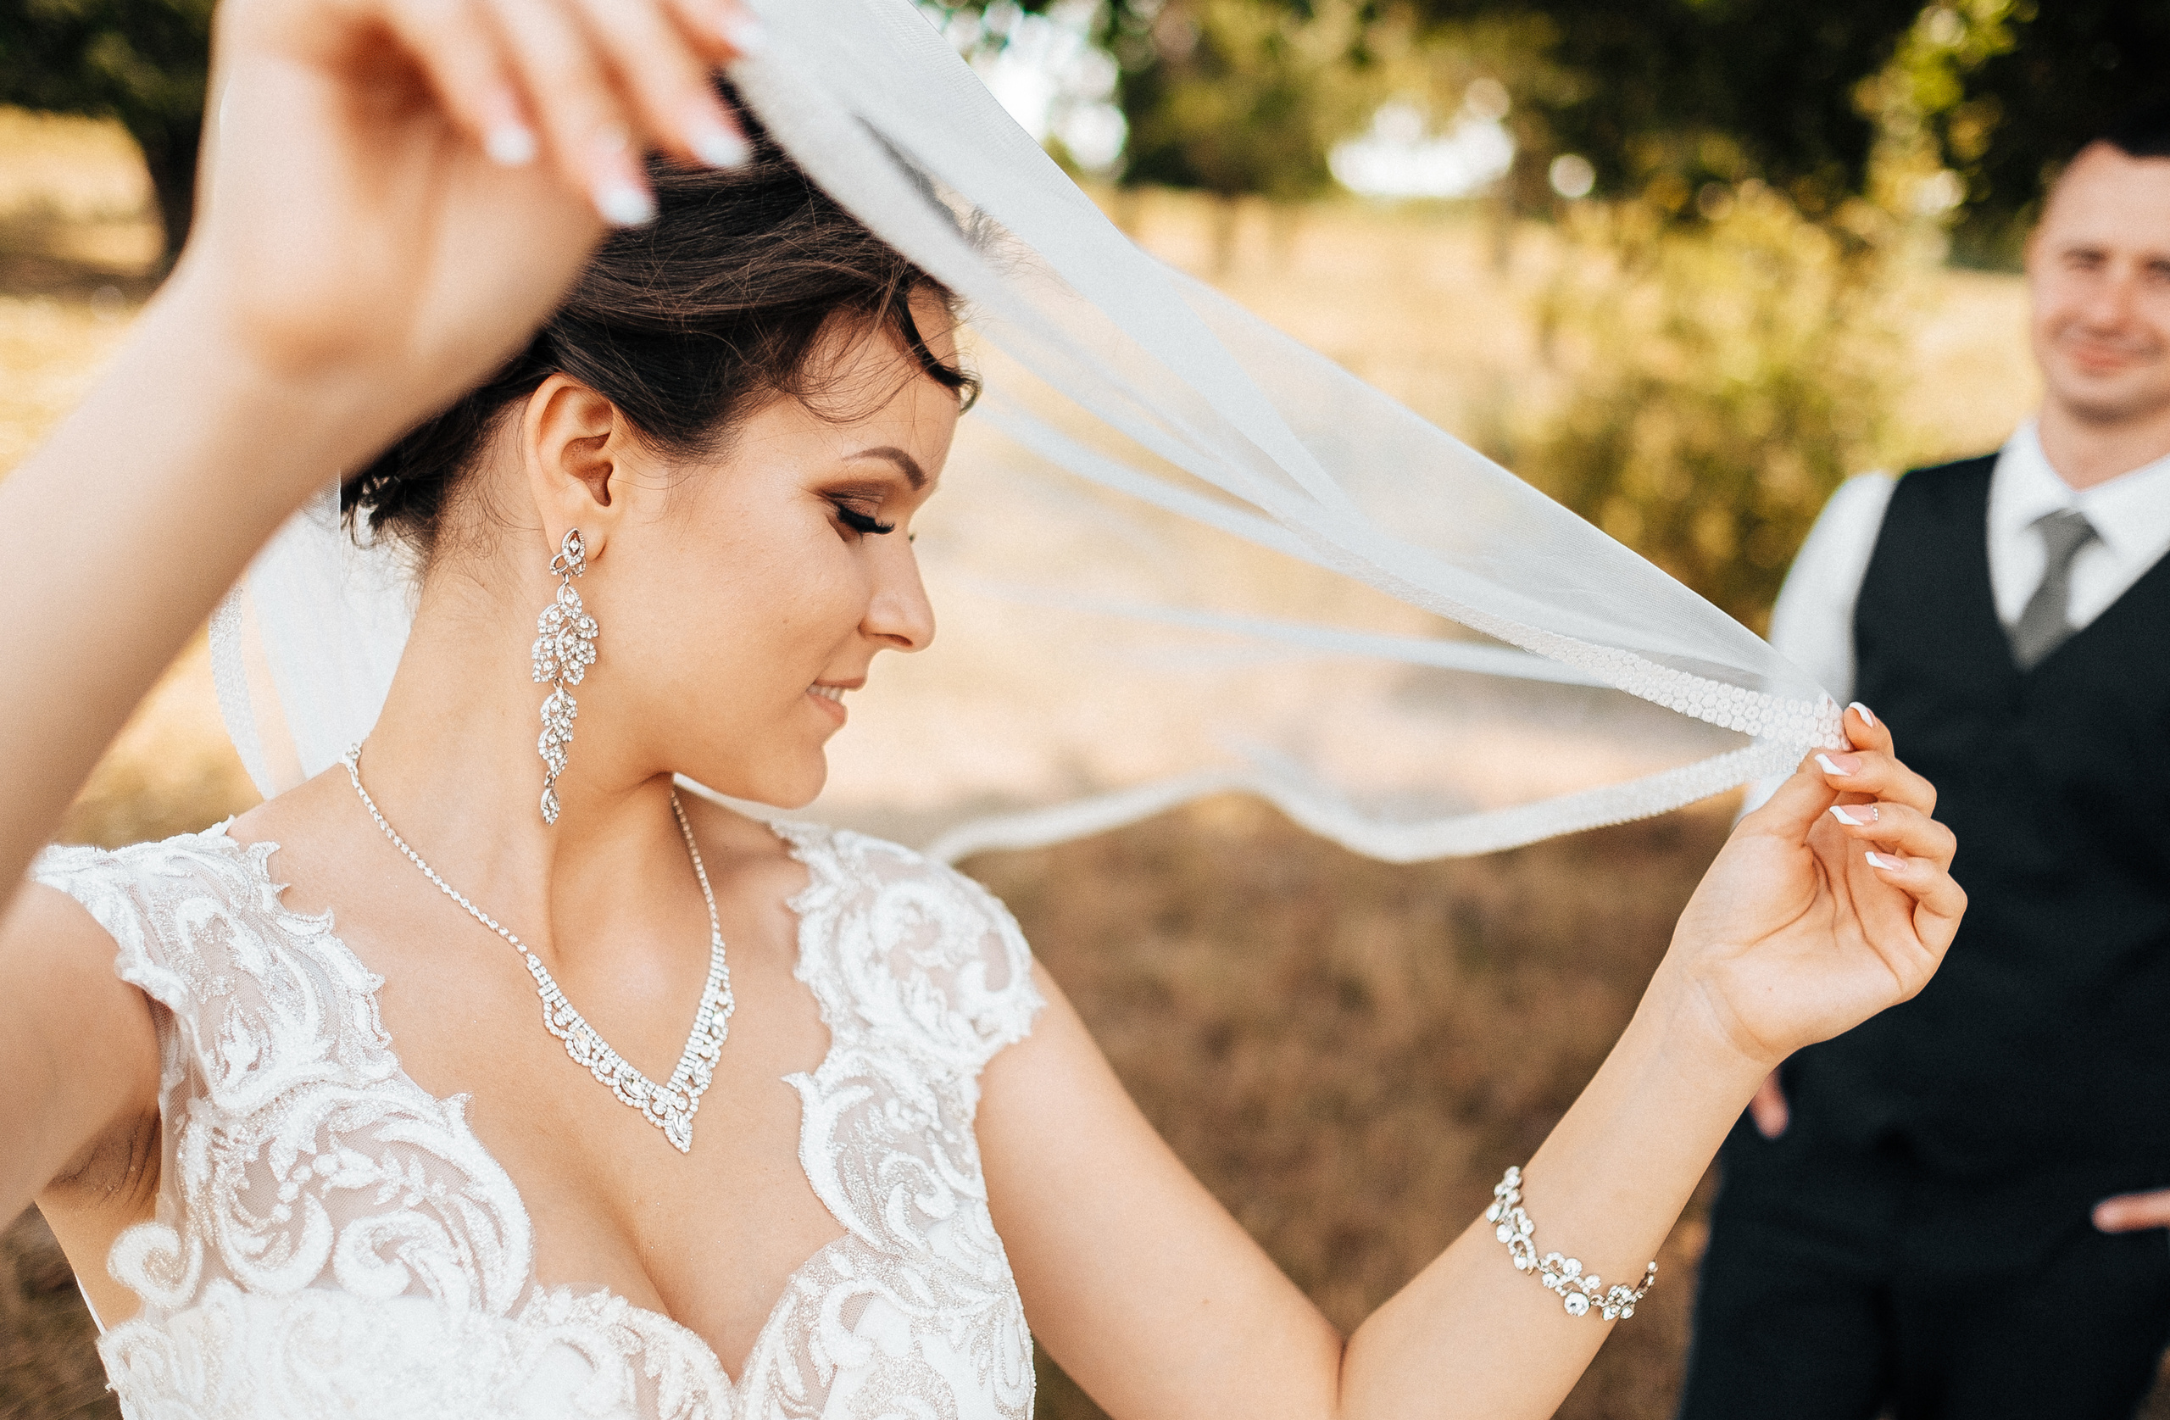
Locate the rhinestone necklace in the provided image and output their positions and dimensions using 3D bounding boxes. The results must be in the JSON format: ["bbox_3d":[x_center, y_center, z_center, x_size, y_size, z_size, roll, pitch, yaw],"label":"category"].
[{"bbox_3d":[-0.185,0.080,0.771,0.130,0.118,0.143,-7,18,-41],"label":"rhinestone necklace"}]

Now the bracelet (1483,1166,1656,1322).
[{"bbox_3d":[0.179,0.191,0.770,0.066,0.022,0.058,34,32,18],"label":"bracelet"}]

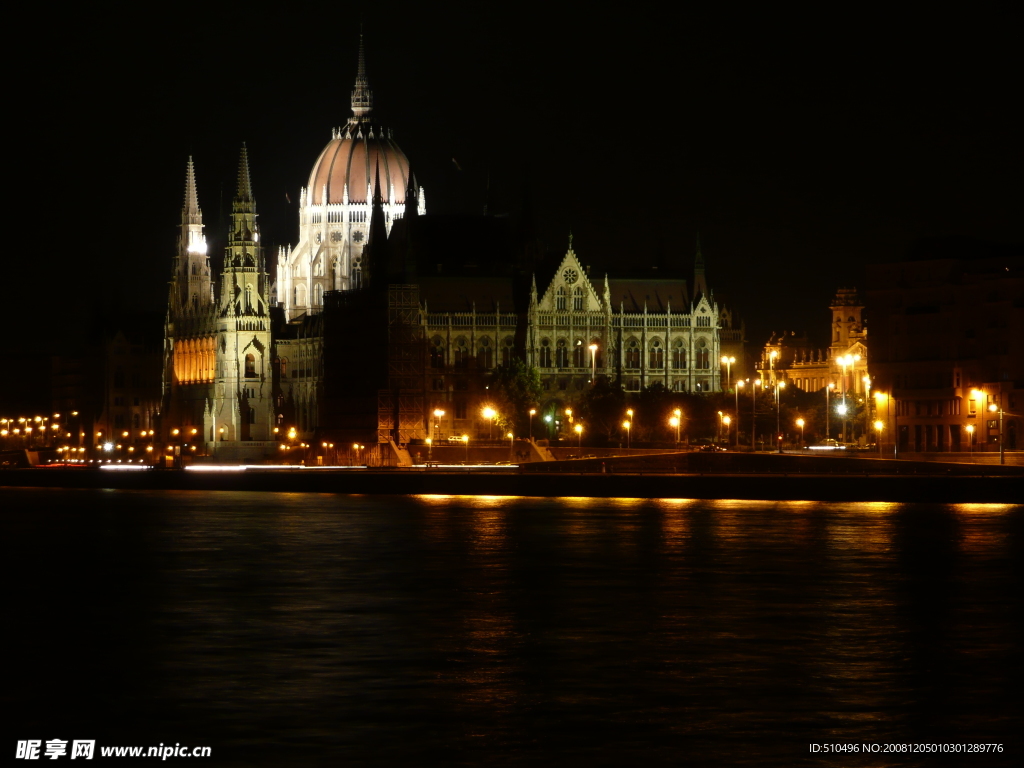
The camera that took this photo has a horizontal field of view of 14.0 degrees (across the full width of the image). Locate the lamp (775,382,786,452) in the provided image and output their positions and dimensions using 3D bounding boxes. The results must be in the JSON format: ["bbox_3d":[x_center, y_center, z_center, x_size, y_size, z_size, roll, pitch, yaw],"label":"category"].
[{"bbox_3d":[43.850,5.370,678.000,1.550,11.390,0.400,0,-1,-18],"label":"lamp"}]

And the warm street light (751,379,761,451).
[{"bbox_3d":[39.360,5.160,670.000,1.280,11.290,0.400,0,-1,-18],"label":"warm street light"}]

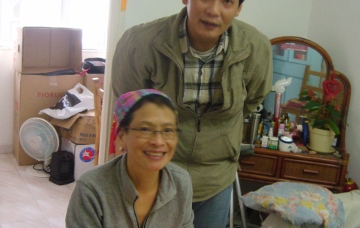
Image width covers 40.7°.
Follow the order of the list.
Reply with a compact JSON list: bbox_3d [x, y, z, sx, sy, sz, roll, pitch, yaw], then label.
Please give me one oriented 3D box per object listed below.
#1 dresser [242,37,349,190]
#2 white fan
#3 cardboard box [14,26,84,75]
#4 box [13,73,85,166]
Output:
[{"bbox_3d":[0.597,0.236,2.860,0.710,1.370,0.430,8,12,11],"label":"dresser"},{"bbox_3d":[-1.146,0.258,4.030,0.370,0.480,0.280,10,13,18],"label":"white fan"},{"bbox_3d":[-1.157,-0.568,4.258,0.500,0.390,0.350,-1,14,-29],"label":"cardboard box"},{"bbox_3d":[-1.180,0.017,4.369,0.540,0.800,0.310,-1,14,-29],"label":"box"}]

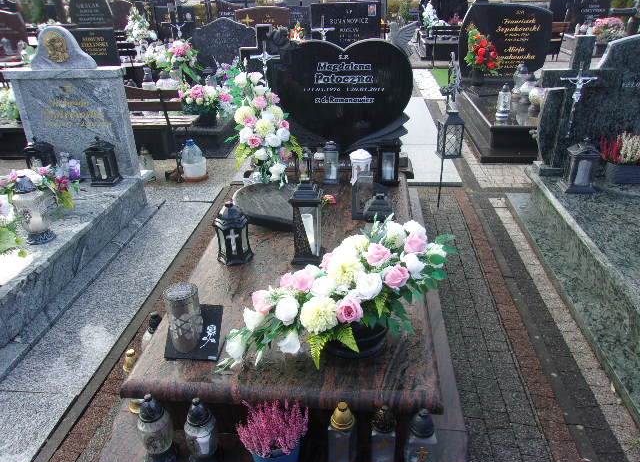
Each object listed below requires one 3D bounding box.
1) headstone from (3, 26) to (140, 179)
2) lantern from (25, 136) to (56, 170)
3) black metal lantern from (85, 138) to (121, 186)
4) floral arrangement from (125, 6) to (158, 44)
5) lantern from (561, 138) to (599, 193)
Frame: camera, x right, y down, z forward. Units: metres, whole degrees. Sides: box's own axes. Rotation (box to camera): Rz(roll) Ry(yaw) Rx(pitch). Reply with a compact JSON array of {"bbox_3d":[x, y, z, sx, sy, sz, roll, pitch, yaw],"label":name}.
[{"bbox_3d":[-1.639,-0.836,3.312,0.820,0.970,0.140,2,27,5],"label":"headstone"},{"bbox_3d":[-1.986,-0.512,3.552,0.200,0.330,0.180,2,27,5],"label":"lantern"},{"bbox_3d":[-1.523,-0.502,3.519,0.200,0.330,0.180,2,27,5],"label":"black metal lantern"},{"bbox_3d":[-2.732,-3.173,7.693,0.500,0.560,0.400,2,27,5],"label":"floral arrangement"},{"bbox_3d":[1.530,-0.391,2.915,0.190,0.305,0.180,2,27,5],"label":"lantern"}]

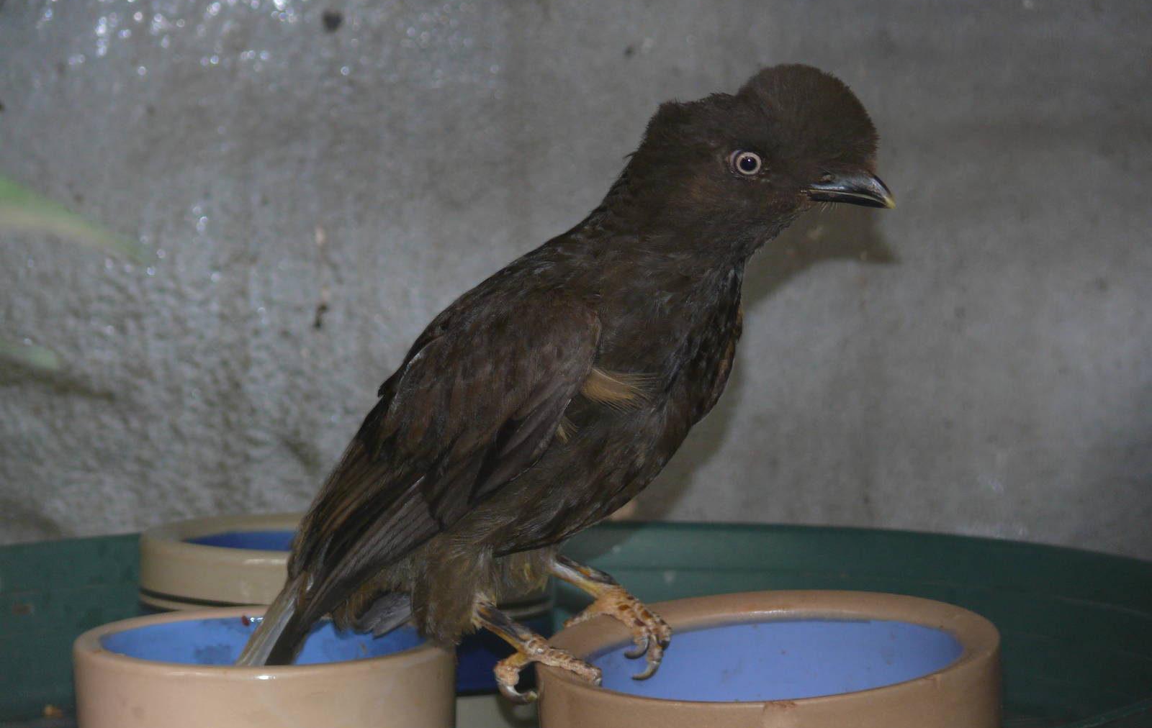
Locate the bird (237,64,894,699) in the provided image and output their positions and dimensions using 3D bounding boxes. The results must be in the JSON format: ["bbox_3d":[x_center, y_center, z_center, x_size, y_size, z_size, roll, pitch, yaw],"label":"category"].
[{"bbox_3d":[-0.004,0.007,2.600,0.209,0.202,0.090,0,8,10],"label":"bird"}]

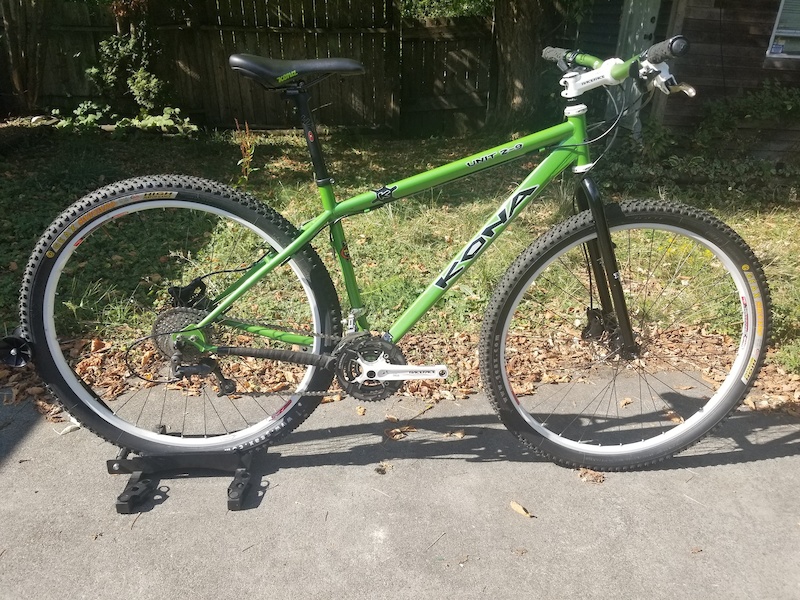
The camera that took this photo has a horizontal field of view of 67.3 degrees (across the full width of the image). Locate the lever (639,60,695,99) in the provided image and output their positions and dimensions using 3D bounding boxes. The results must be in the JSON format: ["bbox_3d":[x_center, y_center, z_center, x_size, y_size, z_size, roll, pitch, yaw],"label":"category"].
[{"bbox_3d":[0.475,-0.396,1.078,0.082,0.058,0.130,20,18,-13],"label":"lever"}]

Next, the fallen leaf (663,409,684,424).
[{"bbox_3d":[0.865,0.368,1.899,0.042,0.018,0.082,-10,24,-28],"label":"fallen leaf"}]

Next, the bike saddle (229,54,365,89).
[{"bbox_3d":[-0.210,-0.474,1.258,0.276,0.074,0.140,2,21,-5],"label":"bike saddle"}]

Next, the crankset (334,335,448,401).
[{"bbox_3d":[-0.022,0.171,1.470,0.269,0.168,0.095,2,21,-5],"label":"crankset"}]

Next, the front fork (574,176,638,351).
[{"bbox_3d":[0.500,-0.079,1.461,0.075,0.480,0.135,-19,21,5],"label":"front fork"}]

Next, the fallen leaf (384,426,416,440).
[{"bbox_3d":[0.000,0.393,1.763,0.090,0.020,0.050,-4,22,-15],"label":"fallen leaf"}]

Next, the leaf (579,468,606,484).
[{"bbox_3d":[0.514,0.472,1.603,0.078,0.020,0.048,13,24,27],"label":"leaf"}]

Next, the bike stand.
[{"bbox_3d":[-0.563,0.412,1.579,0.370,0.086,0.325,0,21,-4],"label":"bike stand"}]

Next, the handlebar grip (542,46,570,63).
[{"bbox_3d":[0.397,-0.631,1.542,0.034,0.034,0.128,-1,22,-14],"label":"handlebar grip"}]

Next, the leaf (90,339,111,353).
[{"bbox_3d":[-1.097,0.176,2.205,0.072,0.035,0.045,-5,23,-17],"label":"leaf"}]

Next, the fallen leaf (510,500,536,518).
[{"bbox_3d":[0.304,0.518,1.481,0.026,0.012,0.070,-17,28,-39],"label":"fallen leaf"}]

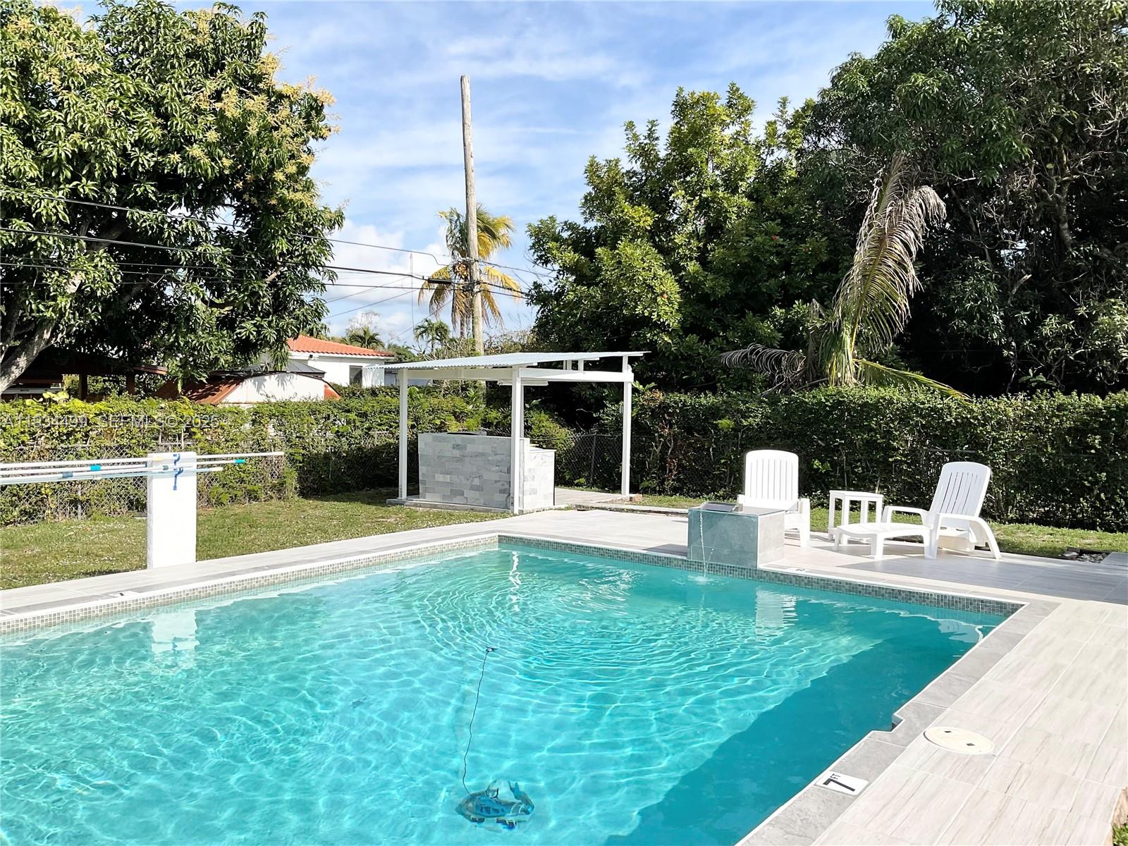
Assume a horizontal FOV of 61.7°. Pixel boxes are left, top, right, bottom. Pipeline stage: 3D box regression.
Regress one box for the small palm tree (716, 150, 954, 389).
[{"bbox_3d":[4.044,-1.187,13.969,3.200,5.000,2.900,1,1,0],"label":"small palm tree"}]

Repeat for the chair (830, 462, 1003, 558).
[{"bbox_3d":[3.437,0.825,9.182,1.400,0.890,0.720,0,2,-20],"label":"chair"}]

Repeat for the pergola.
[{"bbox_3d":[-0.725,0.031,15.328,2.850,2.450,3.500,2,2,37],"label":"pergola"}]

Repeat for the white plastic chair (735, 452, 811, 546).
[{"bbox_3d":[2.189,0.783,9.933,0.720,0.900,0.850,1,2,14],"label":"white plastic chair"}]

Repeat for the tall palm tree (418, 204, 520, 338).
[{"bbox_3d":[-3.620,-3.912,36.898,4.100,9.000,4.100,1,1,0],"label":"tall palm tree"}]

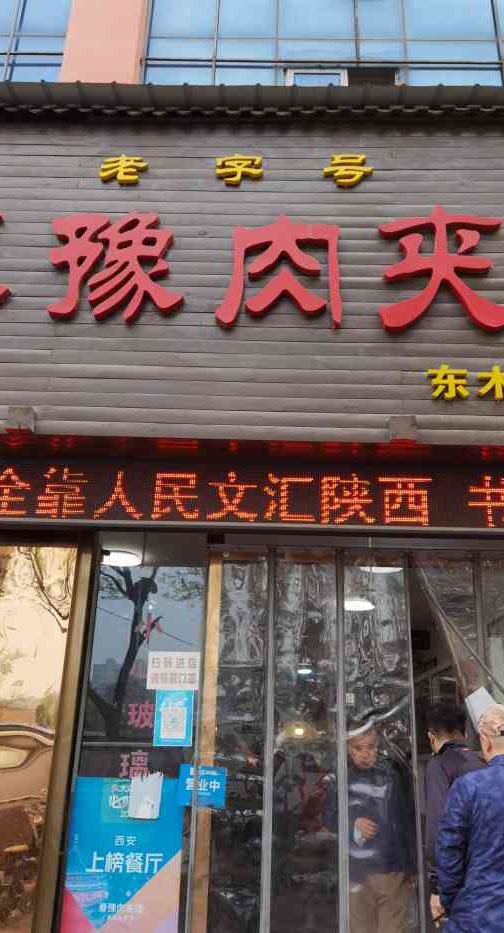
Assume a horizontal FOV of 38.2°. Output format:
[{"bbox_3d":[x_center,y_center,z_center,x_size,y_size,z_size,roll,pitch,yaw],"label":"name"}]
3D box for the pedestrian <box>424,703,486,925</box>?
[{"bbox_3d":[1.028,1.960,3.306,0.500,1.680,0.360,9,-22,-19],"label":"pedestrian"}]

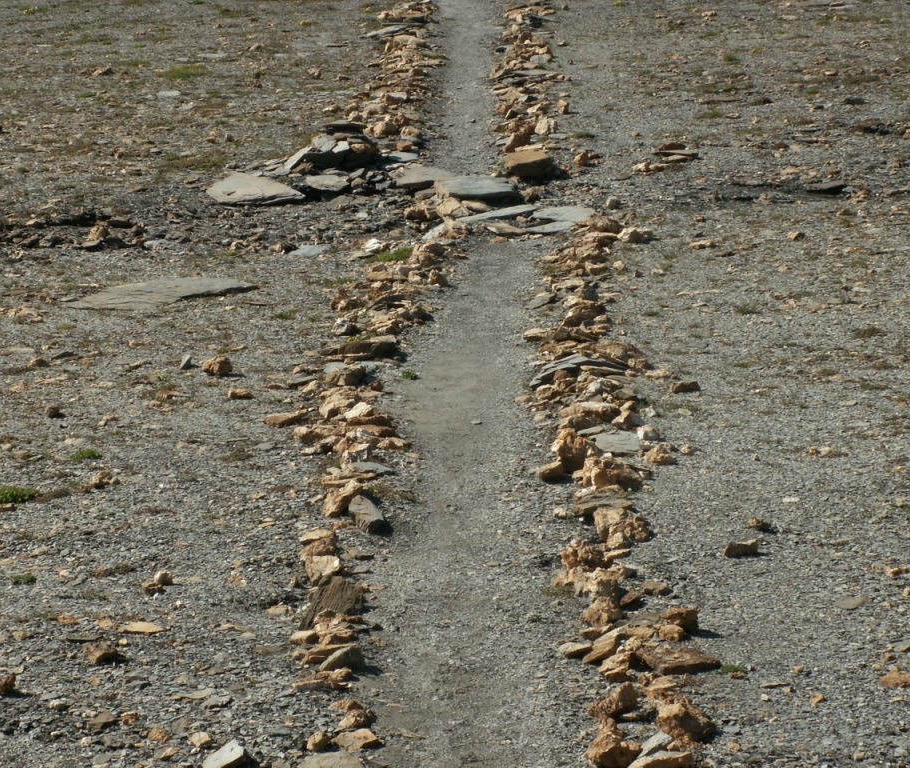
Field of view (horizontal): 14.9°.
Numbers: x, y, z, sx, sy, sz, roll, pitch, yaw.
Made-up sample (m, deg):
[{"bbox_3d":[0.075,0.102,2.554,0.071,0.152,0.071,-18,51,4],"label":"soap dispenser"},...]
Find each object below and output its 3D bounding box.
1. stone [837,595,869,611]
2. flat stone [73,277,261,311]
[{"bbox_3d":[1.688,0.928,14.819,0.140,0.025,0.140,0,12,0],"label":"stone"},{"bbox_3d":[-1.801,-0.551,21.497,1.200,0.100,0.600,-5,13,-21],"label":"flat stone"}]

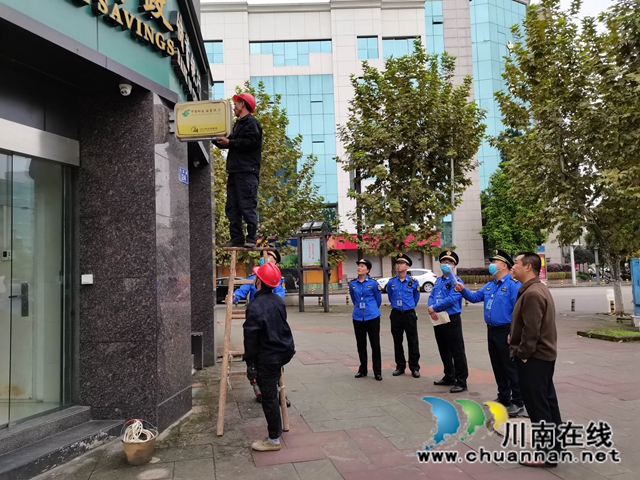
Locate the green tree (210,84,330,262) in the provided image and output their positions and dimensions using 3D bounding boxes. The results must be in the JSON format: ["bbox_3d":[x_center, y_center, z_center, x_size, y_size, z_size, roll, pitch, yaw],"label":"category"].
[{"bbox_3d":[-3.103,-2.392,23.865,6.800,11.150,6.800,-2,-4,0],"label":"green tree"}]

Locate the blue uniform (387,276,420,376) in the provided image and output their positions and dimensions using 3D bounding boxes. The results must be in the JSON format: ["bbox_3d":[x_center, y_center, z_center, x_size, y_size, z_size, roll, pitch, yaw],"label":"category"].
[{"bbox_3d":[1.185,1.210,6.966,0.470,1.416,0.300,-3,-4,25],"label":"blue uniform"}]

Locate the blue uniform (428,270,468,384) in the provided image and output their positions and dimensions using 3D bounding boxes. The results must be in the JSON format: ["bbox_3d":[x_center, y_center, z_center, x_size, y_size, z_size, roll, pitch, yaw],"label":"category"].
[{"bbox_3d":[1.670,1.155,6.246,0.370,1.448,0.490,2,-5,-44],"label":"blue uniform"}]

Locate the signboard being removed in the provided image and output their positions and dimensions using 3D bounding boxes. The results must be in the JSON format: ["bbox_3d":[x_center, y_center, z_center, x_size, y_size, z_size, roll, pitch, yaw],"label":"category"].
[{"bbox_3d":[-1.231,-1.258,5.080,0.570,0.380,0.140,-2,-4,8],"label":"signboard being removed"}]

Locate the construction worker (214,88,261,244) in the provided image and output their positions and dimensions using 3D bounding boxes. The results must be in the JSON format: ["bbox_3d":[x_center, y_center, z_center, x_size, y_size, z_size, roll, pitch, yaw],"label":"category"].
[{"bbox_3d":[-0.890,-0.768,5.198,0.500,1.700,0.480,-1,-3,-7],"label":"construction worker"}]

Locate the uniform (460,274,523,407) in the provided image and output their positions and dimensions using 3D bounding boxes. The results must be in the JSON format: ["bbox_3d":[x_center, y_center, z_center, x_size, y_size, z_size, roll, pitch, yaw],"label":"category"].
[{"bbox_3d":[1.886,1.064,5.185,0.580,1.403,0.550,0,-4,-30],"label":"uniform"}]

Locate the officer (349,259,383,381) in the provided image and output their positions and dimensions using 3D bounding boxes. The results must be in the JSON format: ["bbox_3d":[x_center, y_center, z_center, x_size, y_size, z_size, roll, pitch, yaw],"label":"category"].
[{"bbox_3d":[0.665,1.132,7.027,0.470,1.726,0.330,-3,-4,18],"label":"officer"}]

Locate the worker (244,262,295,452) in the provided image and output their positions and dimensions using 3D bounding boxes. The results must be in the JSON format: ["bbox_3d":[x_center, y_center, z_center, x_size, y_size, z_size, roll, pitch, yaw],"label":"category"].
[{"bbox_3d":[-0.460,1.032,4.377,0.420,1.654,0.470,-4,-4,25],"label":"worker"}]

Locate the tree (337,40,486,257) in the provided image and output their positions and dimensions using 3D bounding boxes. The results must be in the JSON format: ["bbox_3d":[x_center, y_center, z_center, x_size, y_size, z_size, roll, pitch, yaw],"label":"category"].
[{"bbox_3d":[3.470,-2.746,18.911,5.700,10.601,5.400,-2,-3,0],"label":"tree"}]

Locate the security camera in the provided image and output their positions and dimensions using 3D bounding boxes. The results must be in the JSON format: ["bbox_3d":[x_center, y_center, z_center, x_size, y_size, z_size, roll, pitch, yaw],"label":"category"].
[{"bbox_3d":[-1.876,-1.452,4.638,0.118,0.108,0.118,-2,-3,-6],"label":"security camera"}]

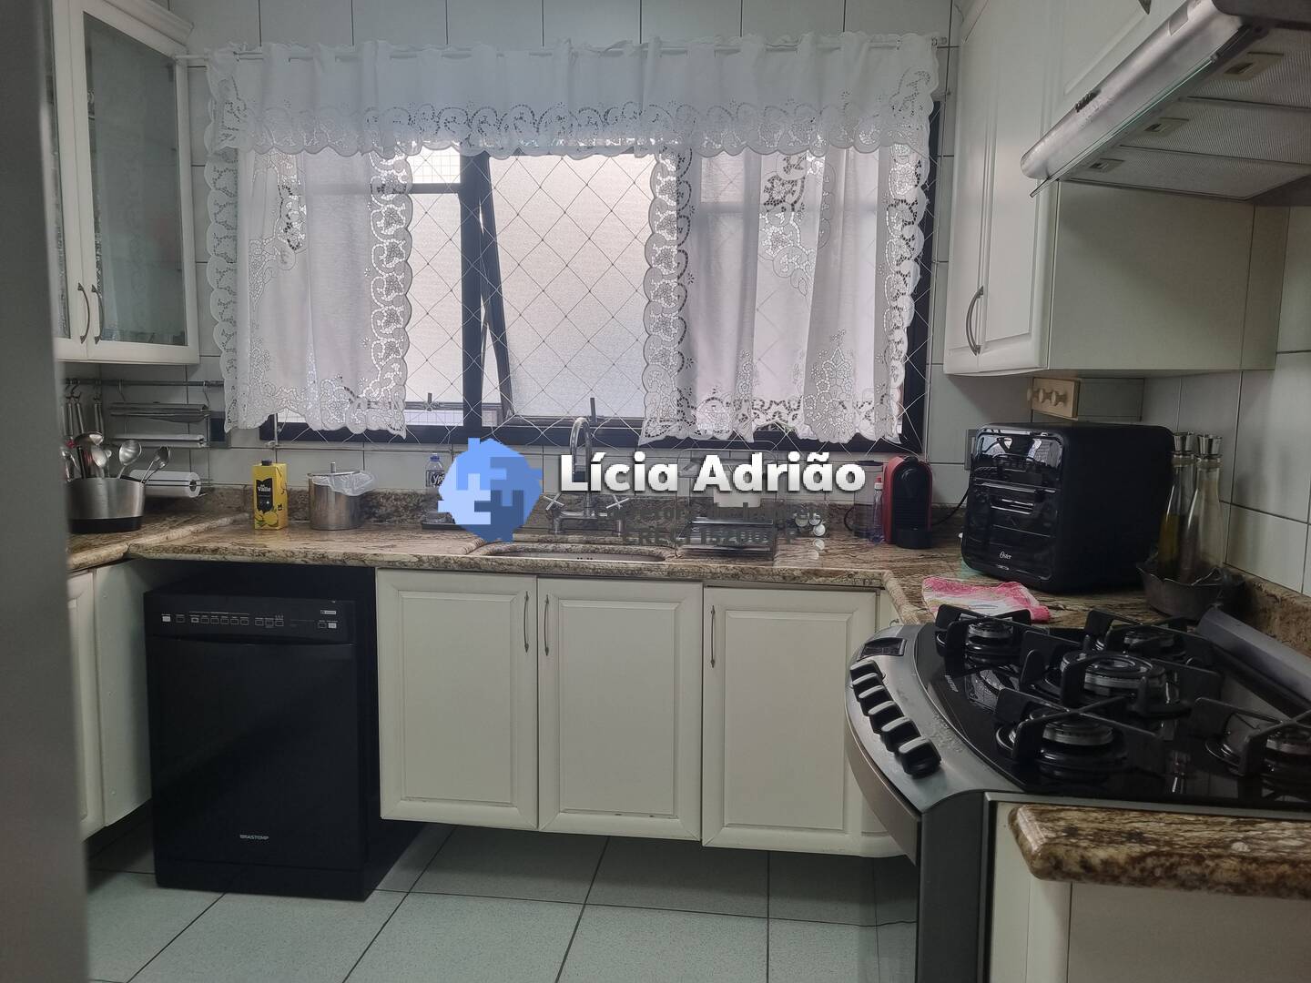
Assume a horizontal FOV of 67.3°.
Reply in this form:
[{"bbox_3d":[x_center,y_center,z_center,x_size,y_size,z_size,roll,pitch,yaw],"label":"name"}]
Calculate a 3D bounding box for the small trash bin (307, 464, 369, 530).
[{"bbox_3d":[-1.020,0.013,3.152,0.175,0.205,0.168,1,7,7],"label":"small trash bin"}]

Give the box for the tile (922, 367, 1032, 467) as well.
[{"bbox_3d":[0.970,-0.229,2.946,0.300,0.300,0.010,1,6,6],"label":"tile"}]

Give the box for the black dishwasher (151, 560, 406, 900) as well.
[{"bbox_3d":[-1.055,0.663,2.979,0.602,0.837,0.610,1,7,7],"label":"black dishwasher"}]

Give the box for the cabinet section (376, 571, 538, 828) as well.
[{"bbox_3d":[-0.516,0.549,2.926,0.450,0.710,0.450,1,6,6],"label":"cabinet section"}]

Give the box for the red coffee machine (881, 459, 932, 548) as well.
[{"bbox_3d":[0.731,0.034,2.856,0.125,0.256,0.250,1,6,6],"label":"red coffee machine"}]

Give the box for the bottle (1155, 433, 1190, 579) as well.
[{"bbox_3d":[1.096,0.048,2.076,0.080,0.335,0.080,1,6,6],"label":"bottle"}]

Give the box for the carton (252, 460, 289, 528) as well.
[{"bbox_3d":[-1.216,0.009,3.119,0.075,0.213,0.070,1,7,7],"label":"carton"}]

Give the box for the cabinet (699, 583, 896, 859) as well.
[{"bbox_3d":[0.389,0.586,2.866,0.475,0.727,0.500,1,7,7],"label":"cabinet"}]

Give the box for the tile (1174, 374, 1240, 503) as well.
[{"bbox_3d":[1.230,-0.145,2.203,0.010,0.308,0.302,1,7,7],"label":"tile"}]

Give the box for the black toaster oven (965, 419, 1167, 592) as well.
[{"bbox_3d":[1.000,0.027,2.416,0.329,0.374,0.324,-2,7,-22],"label":"black toaster oven"}]

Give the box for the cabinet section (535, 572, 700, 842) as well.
[{"bbox_3d":[-0.069,0.564,2.876,0.450,0.710,0.450,1,6,6],"label":"cabinet section"}]

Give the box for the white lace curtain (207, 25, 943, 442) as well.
[{"bbox_3d":[-0.315,-0.757,3.027,2.230,1.180,0.090,1,7,7],"label":"white lace curtain"}]

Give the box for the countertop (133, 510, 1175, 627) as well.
[{"bbox_3d":[-0.098,0.197,2.498,2.665,0.040,1.088,1,6,7],"label":"countertop"}]

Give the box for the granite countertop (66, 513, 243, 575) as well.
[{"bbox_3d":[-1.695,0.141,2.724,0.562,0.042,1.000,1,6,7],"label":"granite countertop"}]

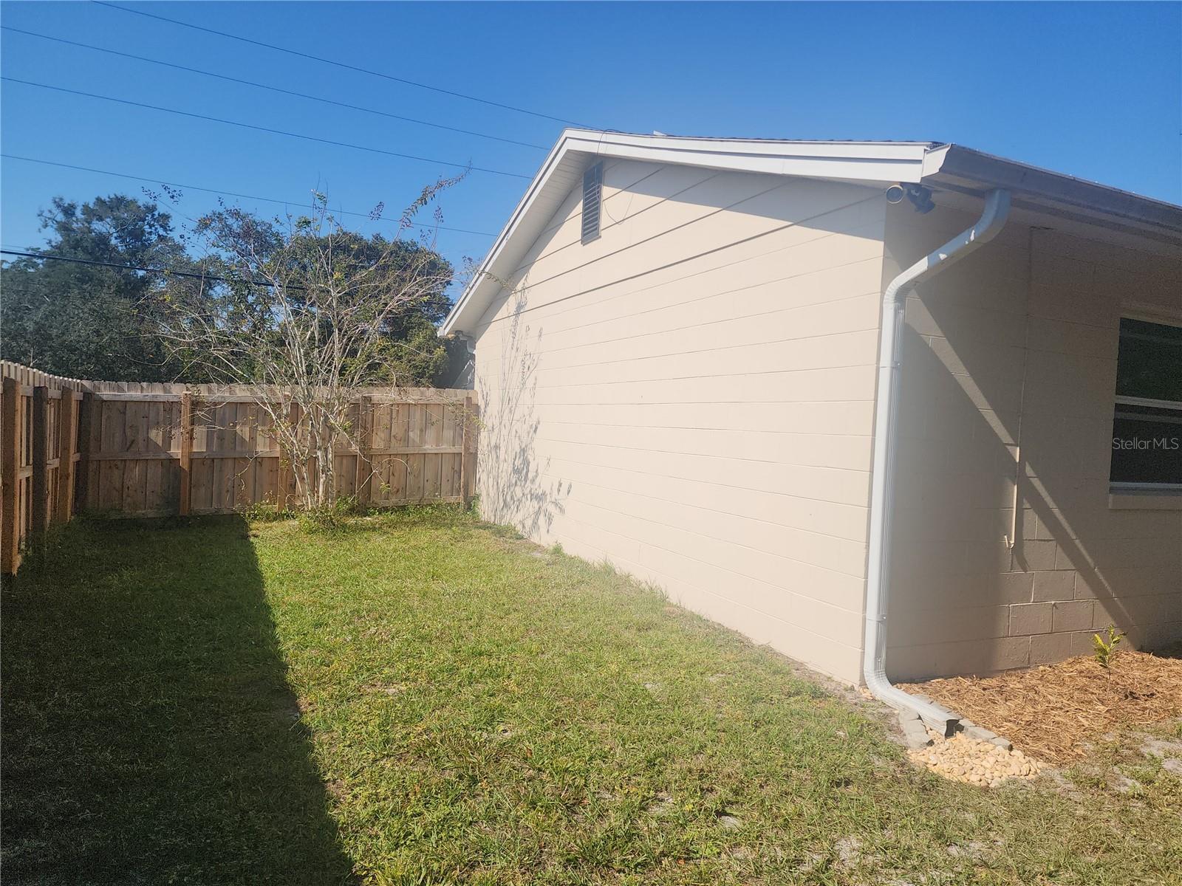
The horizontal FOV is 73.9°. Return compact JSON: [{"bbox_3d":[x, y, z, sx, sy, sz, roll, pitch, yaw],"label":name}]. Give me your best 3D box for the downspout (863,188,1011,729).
[{"bbox_3d":[1.790,0.110,4.152,0.088,2.722,0.700,2,1,-24],"label":"downspout"}]

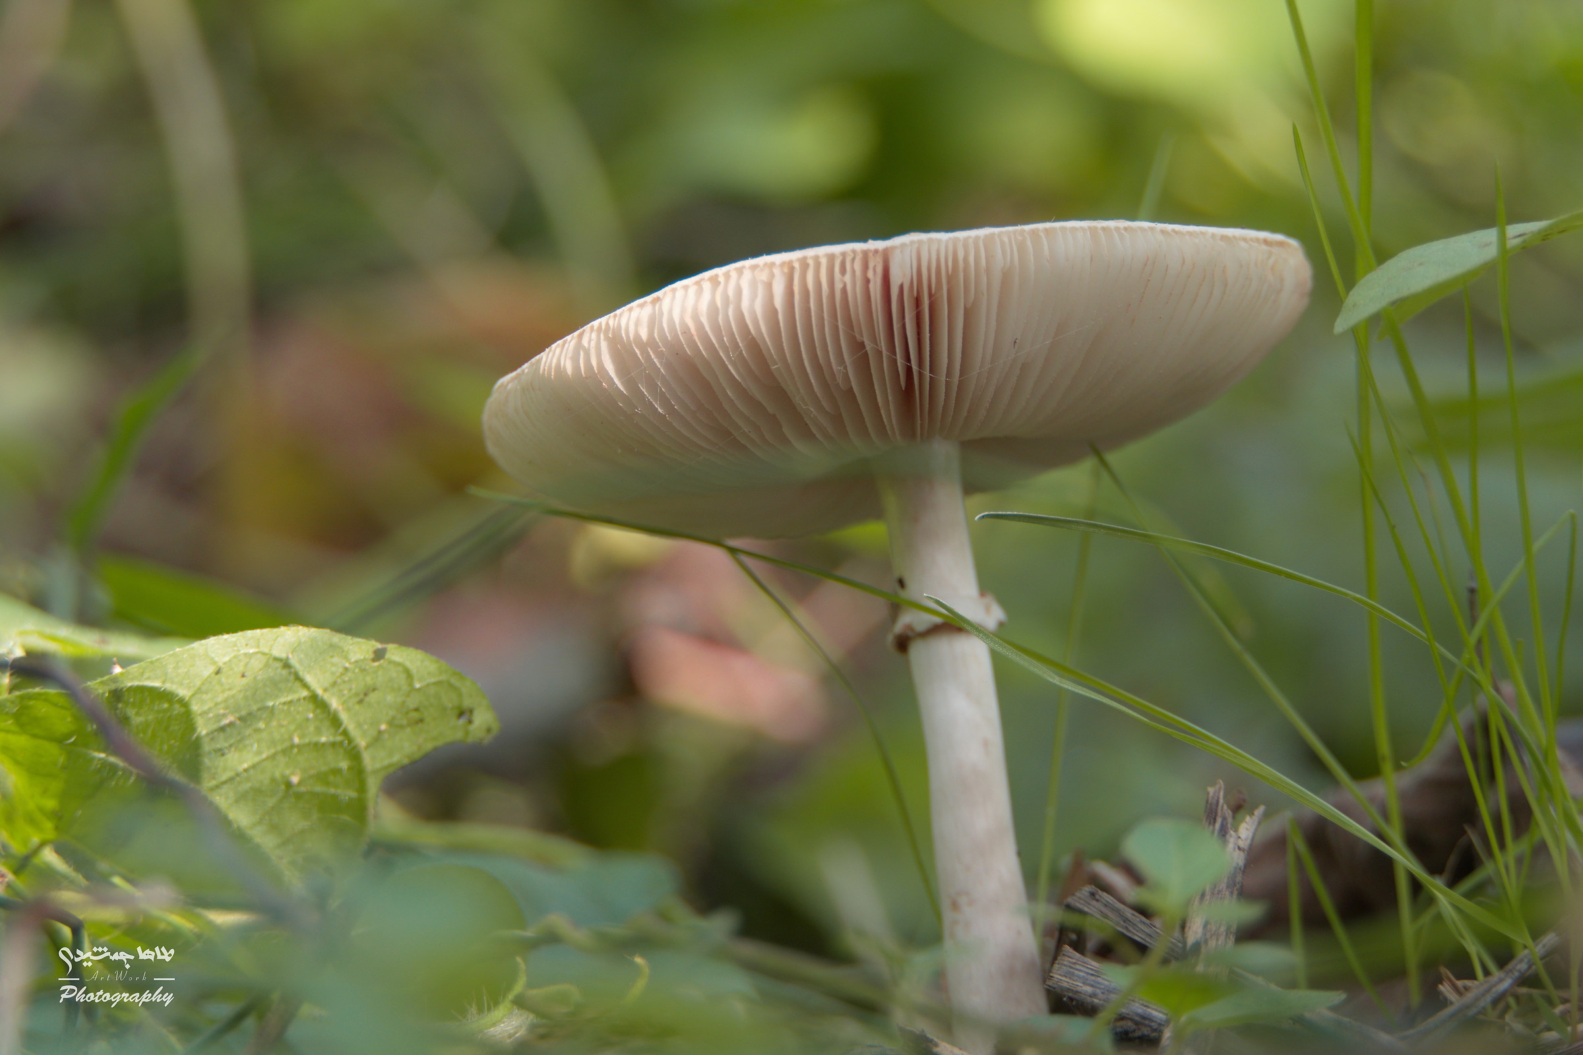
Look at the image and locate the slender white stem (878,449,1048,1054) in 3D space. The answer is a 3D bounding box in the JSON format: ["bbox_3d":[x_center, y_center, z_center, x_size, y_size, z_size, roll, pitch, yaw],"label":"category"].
[{"bbox_3d":[0.019,0.024,0.750,0.013,0.069,0.013,-7,-8,0],"label":"slender white stem"}]

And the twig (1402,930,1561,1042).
[{"bbox_3d":[0.077,0.051,0.752,0.023,0.003,0.004,-31,15,-21],"label":"twig"}]

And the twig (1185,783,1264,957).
[{"bbox_3d":[0.048,0.039,0.753,0.007,0.020,0.005,9,0,0],"label":"twig"}]

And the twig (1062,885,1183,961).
[{"bbox_3d":[0.037,0.044,0.753,0.014,0.004,0.004,25,7,8],"label":"twig"}]

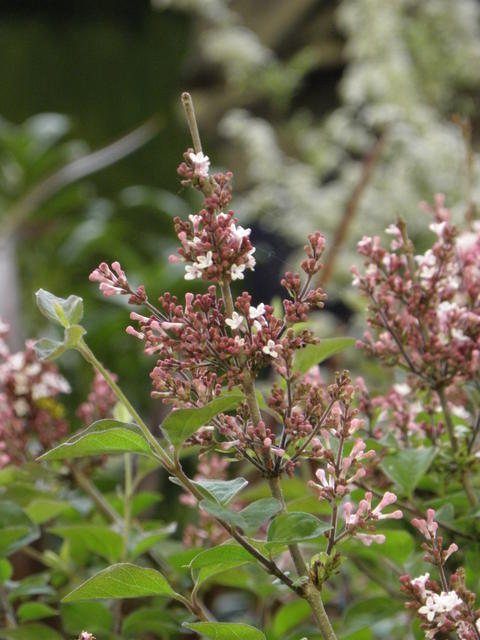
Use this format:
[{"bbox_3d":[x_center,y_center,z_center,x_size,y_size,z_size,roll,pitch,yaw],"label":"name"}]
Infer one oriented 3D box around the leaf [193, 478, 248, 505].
[{"bbox_3d":[-0.009,0.080,1.890,0.025,0.012,0.020,0,6,0],"label":"leaf"}]

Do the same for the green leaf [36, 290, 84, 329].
[{"bbox_3d":[-0.098,-0.006,2.180,0.026,0.020,0.018,0,8,0],"label":"green leaf"}]

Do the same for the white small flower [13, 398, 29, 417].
[{"bbox_3d":[-0.141,0.056,2.600,0.010,0.011,0.008,0,8,0],"label":"white small flower"}]

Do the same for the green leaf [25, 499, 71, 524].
[{"bbox_3d":[-0.101,0.100,2.120,0.023,0.013,0.020,0,6,0],"label":"green leaf"}]

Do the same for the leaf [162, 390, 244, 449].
[{"bbox_3d":[-0.014,0.039,1.600,0.033,0.015,0.015,-33,8,0],"label":"leaf"}]

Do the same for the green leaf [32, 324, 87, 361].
[{"bbox_3d":[-0.097,0.013,2.180,0.029,0.018,0.020,0,8,0],"label":"green leaf"}]

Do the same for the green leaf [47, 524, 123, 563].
[{"bbox_3d":[-0.092,0.132,2.400,0.044,0.020,0.030,0,8,0],"label":"green leaf"}]

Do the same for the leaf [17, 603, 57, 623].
[{"bbox_3d":[-0.090,0.130,1.800,0.018,0.009,0.013,0,7,0],"label":"leaf"}]

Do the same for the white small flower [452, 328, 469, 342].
[{"bbox_3d":[0.109,0.008,2.010,0.008,0.007,0.007,0,6,0],"label":"white small flower"}]

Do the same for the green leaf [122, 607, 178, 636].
[{"bbox_3d":[-0.046,0.153,2.060,0.028,0.015,0.020,0,6,0],"label":"green leaf"}]

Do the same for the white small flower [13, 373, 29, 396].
[{"bbox_3d":[-0.100,0.029,1.850,0.007,0.011,0.007,0,7,0],"label":"white small flower"}]

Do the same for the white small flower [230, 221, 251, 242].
[{"bbox_3d":[0.000,-0.034,1.590,0.008,0.008,0.007,0,7,0],"label":"white small flower"}]

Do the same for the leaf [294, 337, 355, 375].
[{"bbox_3d":[0.034,0.014,1.640,0.027,0.013,0.015,-25,8,0],"label":"leaf"}]

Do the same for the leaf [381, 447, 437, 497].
[{"bbox_3d":[0.071,0.064,1.700,0.024,0.021,0.014,0,7,0],"label":"leaf"}]

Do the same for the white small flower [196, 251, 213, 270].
[{"bbox_3d":[-0.017,-0.028,1.900,0.007,0.009,0.007,2,6,15],"label":"white small flower"}]

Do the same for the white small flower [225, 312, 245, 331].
[{"bbox_3d":[-0.003,0.001,1.900,0.009,0.008,0.007,1,6,5],"label":"white small flower"}]

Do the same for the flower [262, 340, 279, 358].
[{"bbox_3d":[0.014,0.014,1.900,0.007,0.008,0.007,-1,6,-5],"label":"flower"}]

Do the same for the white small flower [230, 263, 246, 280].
[{"bbox_3d":[-0.001,-0.026,2.190,0.008,0.009,0.007,-1,8,-10],"label":"white small flower"}]

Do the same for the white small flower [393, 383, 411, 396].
[{"bbox_3d":[0.071,0.030,1.770,0.008,0.006,0.007,0,7,0],"label":"white small flower"}]

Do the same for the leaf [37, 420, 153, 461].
[{"bbox_3d":[-0.056,0.047,1.590,0.046,0.015,0.018,-5,7,0],"label":"leaf"}]

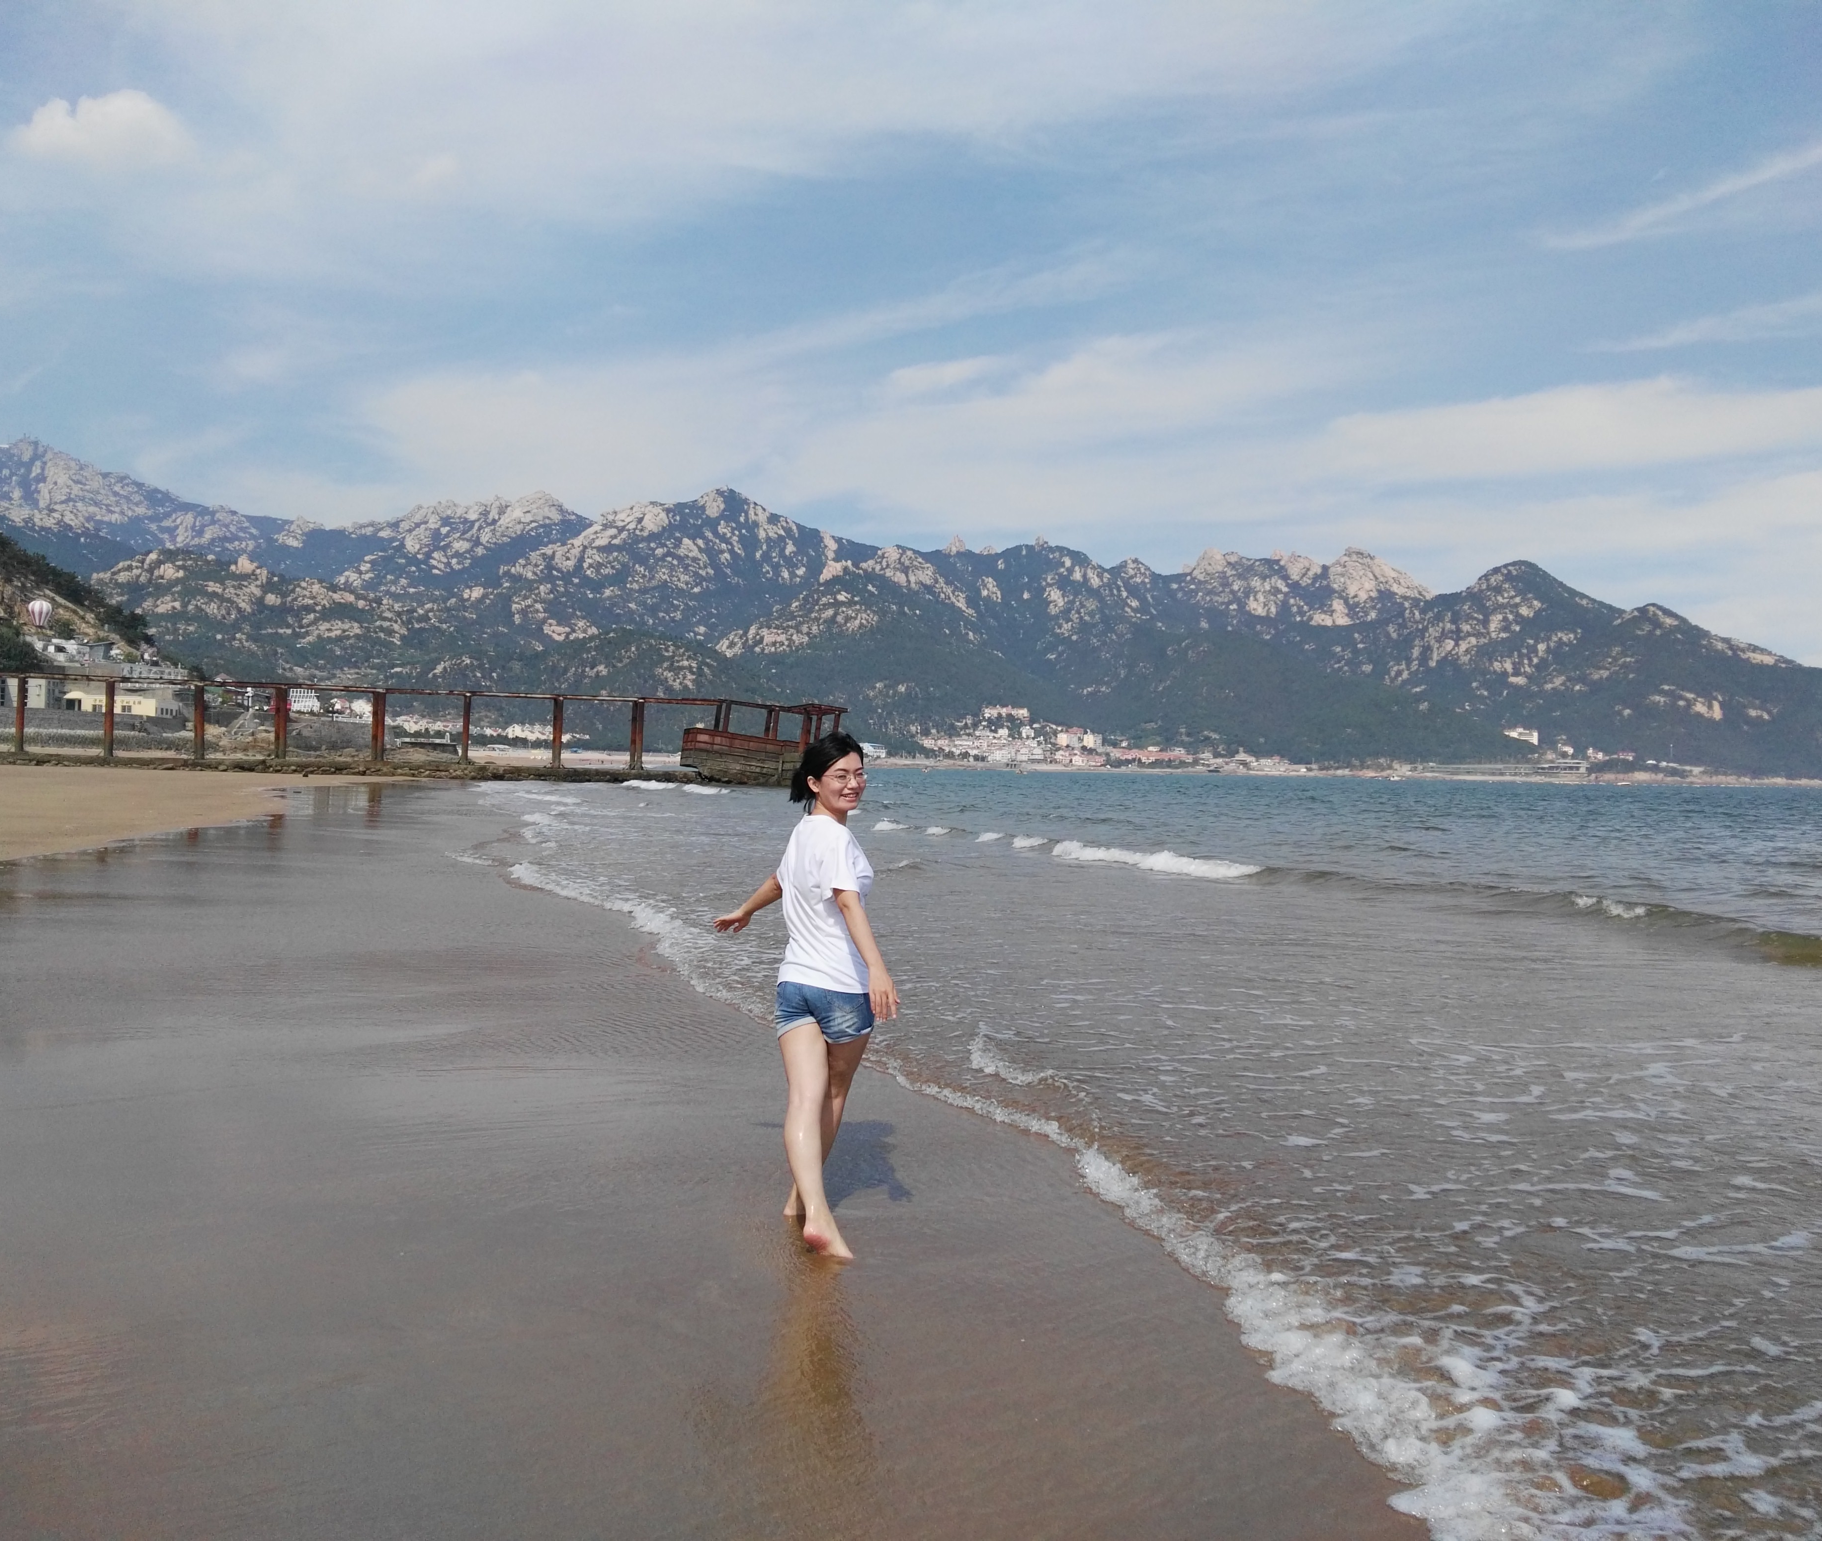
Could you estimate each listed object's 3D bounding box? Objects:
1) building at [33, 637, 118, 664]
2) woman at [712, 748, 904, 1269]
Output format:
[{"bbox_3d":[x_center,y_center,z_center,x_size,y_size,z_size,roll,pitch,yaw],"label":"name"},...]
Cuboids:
[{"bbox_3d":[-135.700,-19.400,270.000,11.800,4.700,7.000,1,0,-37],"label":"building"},{"bbox_3d":[-0.310,0.700,5.250,0.600,1.590,0.520,1,0,30],"label":"woman"}]

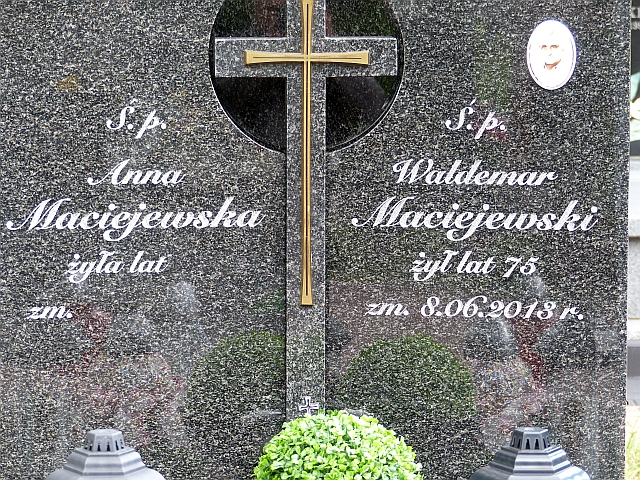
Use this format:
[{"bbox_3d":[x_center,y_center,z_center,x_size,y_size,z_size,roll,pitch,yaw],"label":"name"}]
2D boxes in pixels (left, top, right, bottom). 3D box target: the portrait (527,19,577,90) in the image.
[{"bbox_3d":[0.473,-0.379,5.100,0.102,0.142,0.010,1,5,12],"label":"portrait"}]

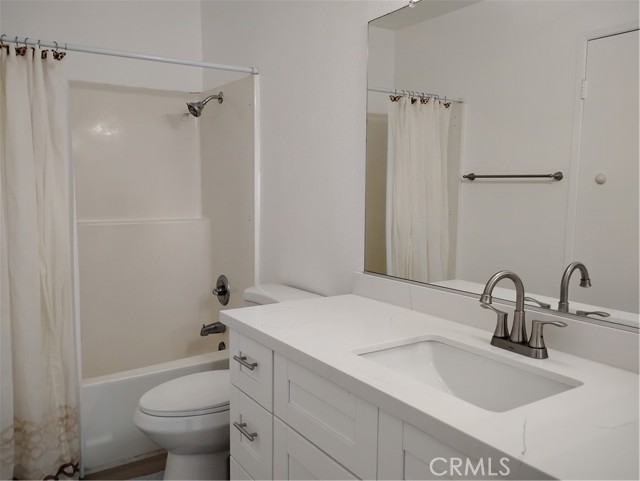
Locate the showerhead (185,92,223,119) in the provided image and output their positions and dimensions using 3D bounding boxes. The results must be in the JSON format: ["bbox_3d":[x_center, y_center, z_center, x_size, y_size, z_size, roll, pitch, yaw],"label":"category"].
[{"bbox_3d":[-0.651,-0.771,2.926,0.202,0.152,0.085,-4,7,-34],"label":"showerhead"}]

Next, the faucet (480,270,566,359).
[{"bbox_3d":[0.468,0.181,1.302,0.181,0.214,0.252,-4,7,-34],"label":"faucet"}]

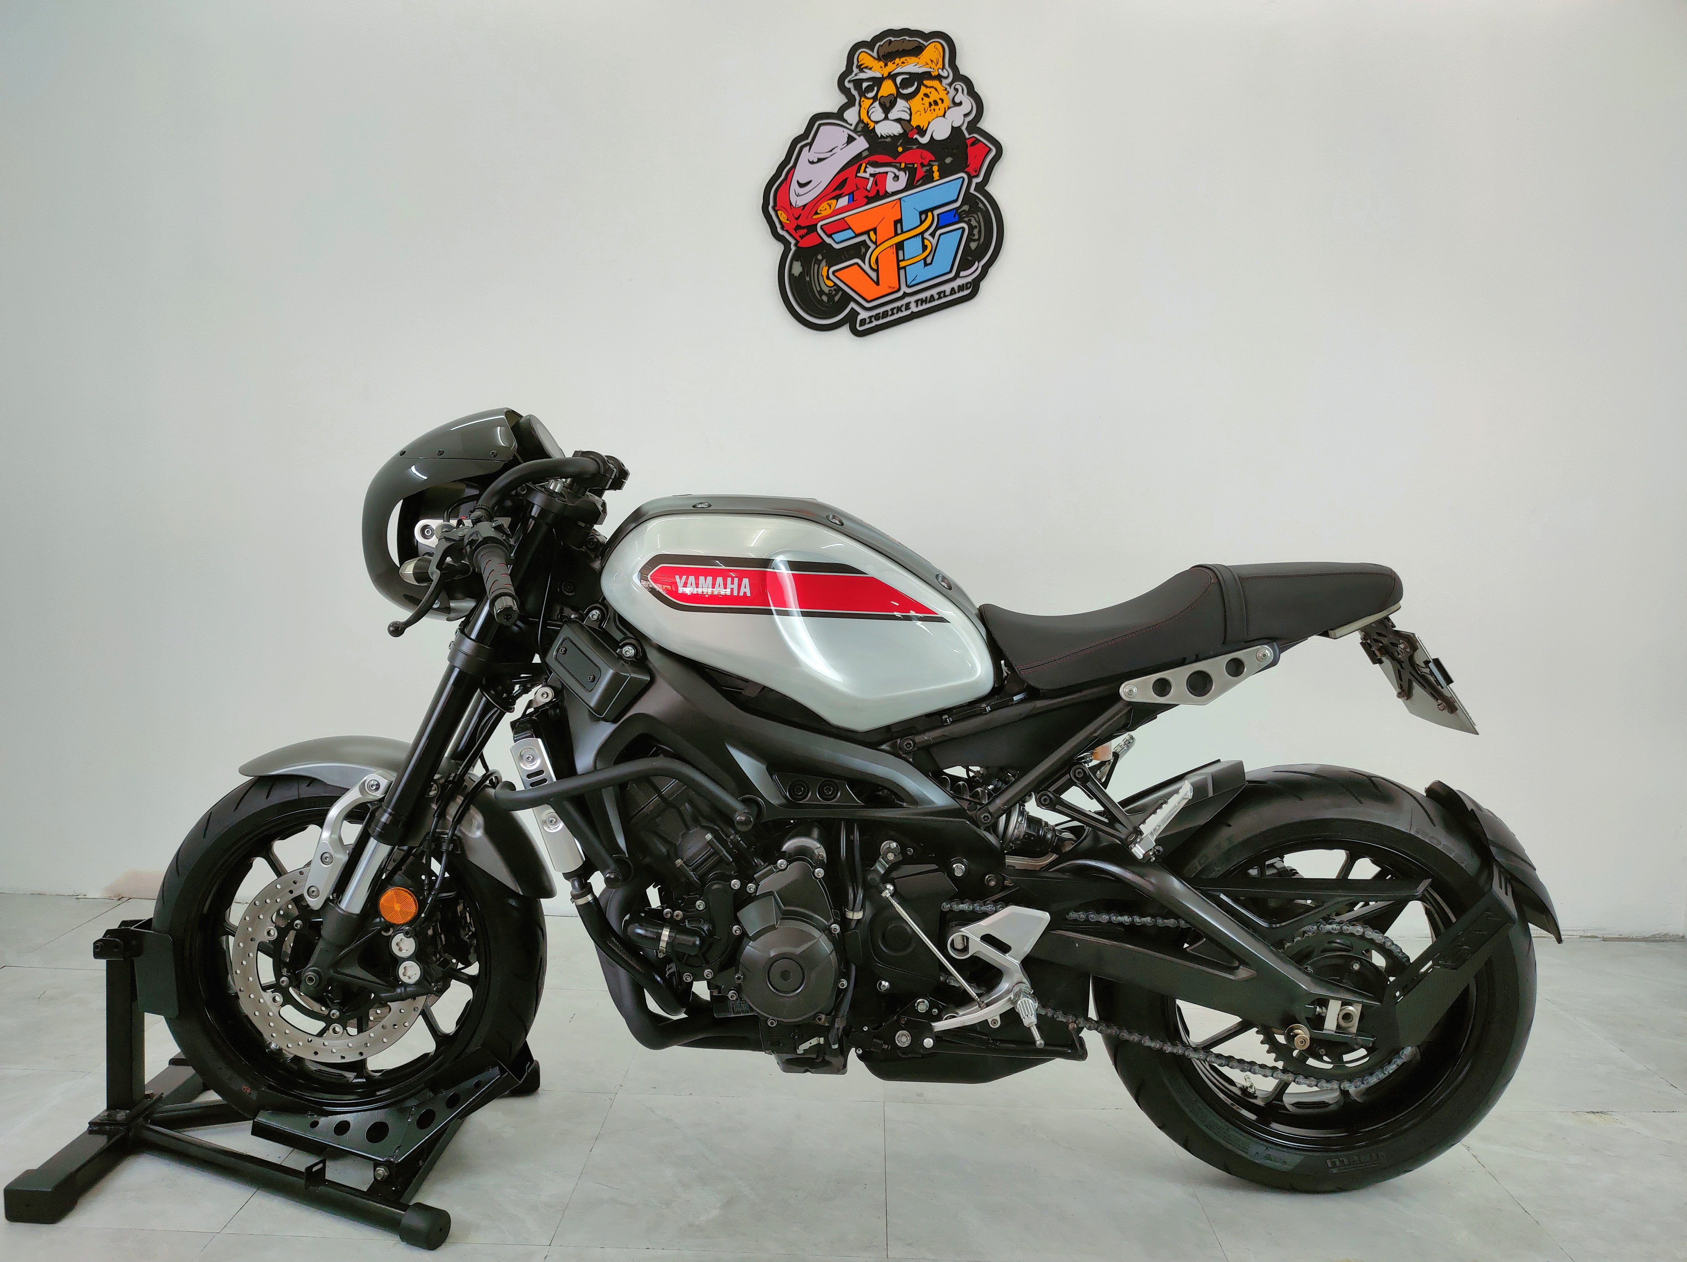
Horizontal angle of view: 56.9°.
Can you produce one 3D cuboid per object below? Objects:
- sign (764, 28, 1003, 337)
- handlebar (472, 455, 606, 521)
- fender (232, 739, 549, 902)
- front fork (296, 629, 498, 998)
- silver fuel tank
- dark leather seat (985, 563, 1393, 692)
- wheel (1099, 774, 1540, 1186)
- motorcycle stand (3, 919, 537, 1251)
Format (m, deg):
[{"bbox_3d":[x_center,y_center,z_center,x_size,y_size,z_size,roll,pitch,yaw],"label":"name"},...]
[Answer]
[{"bbox_3d":[0.095,-1.057,3.670,0.565,0.715,0.020,1,5,2],"label":"sign"},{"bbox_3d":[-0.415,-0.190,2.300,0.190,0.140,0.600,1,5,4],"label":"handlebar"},{"bbox_3d":[-0.664,0.268,2.315,0.490,0.230,0.160,1,5,4],"label":"fender"},{"bbox_3d":[-0.632,0.247,2.315,0.150,0.570,0.270,21,6,3],"label":"front fork"},{"bbox_3d":[-0.071,-0.035,2.320,0.565,0.330,0.340,1,5,0],"label":"silver fuel tank"},{"bbox_3d":[0.507,-0.011,2.315,0.620,0.190,0.270,1,5,0],"label":"dark leather seat"},{"bbox_3d":[0.697,0.522,2.315,0.635,0.630,0.185,1,5,0],"label":"wheel"},{"bbox_3d":[-0.835,0.617,2.365,0.635,0.375,0.600,1,5,0],"label":"motorcycle stand"}]

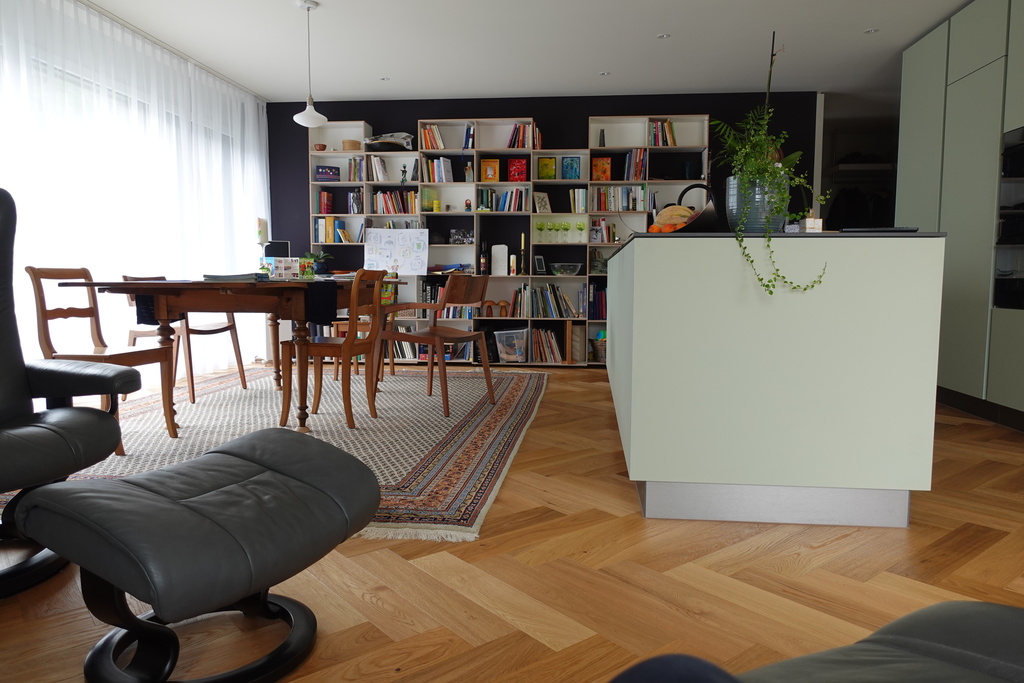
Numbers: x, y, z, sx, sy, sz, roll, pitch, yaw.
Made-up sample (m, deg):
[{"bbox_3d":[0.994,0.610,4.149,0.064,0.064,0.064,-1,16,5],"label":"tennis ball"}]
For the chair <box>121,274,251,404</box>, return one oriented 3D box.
[{"bbox_3d":[-2.208,-0.039,4.582,0.577,0.798,0.616,1,5,8],"label":"chair"}]

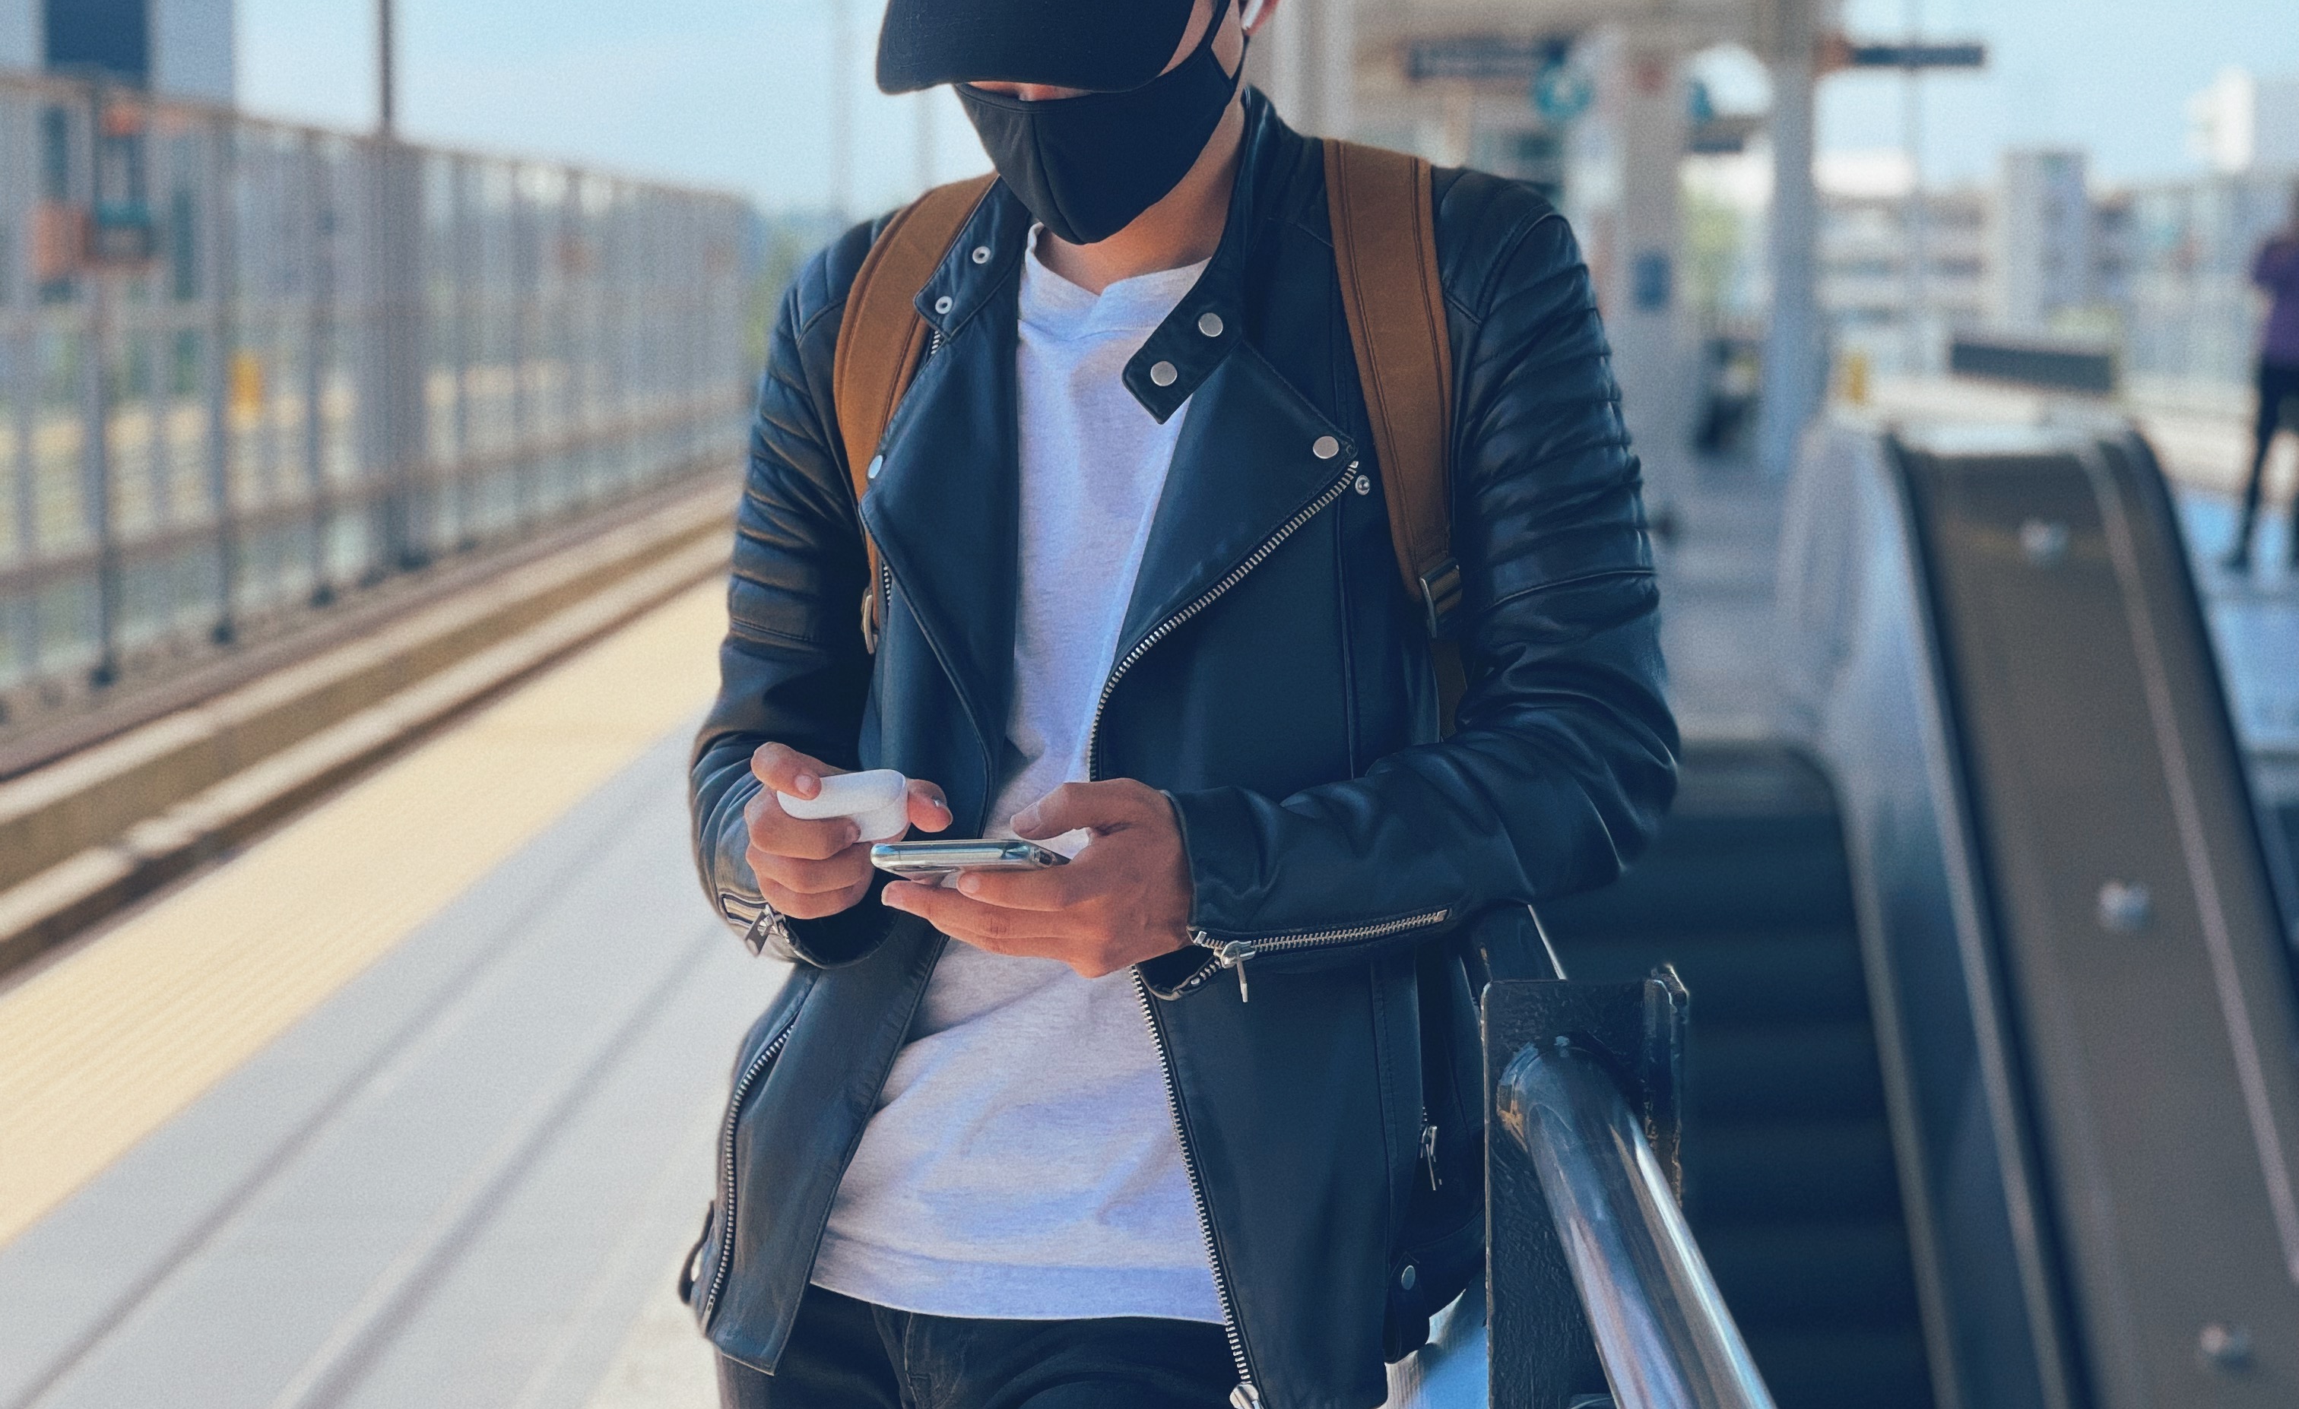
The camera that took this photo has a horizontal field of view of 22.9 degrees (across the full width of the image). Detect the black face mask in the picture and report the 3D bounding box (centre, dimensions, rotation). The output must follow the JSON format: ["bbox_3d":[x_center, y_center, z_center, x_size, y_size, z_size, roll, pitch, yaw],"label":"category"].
[{"bbox_3d":[-0.028,-0.277,2.730,0.142,0.120,0.105,1,21,19],"label":"black face mask"}]

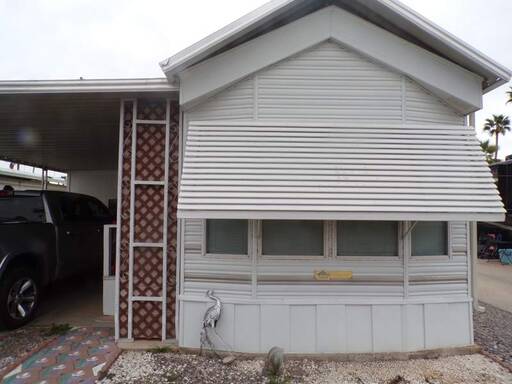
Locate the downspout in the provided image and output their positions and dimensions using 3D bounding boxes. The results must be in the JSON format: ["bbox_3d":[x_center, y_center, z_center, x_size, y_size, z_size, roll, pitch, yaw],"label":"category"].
[{"bbox_3d":[2.851,0.169,4.607,0.110,2.749,0.080,0,-3,-1],"label":"downspout"}]

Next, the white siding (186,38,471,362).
[{"bbox_3d":[0.885,0.033,4.292,3.592,3.692,0.280,0,-3,-1],"label":"white siding"}]

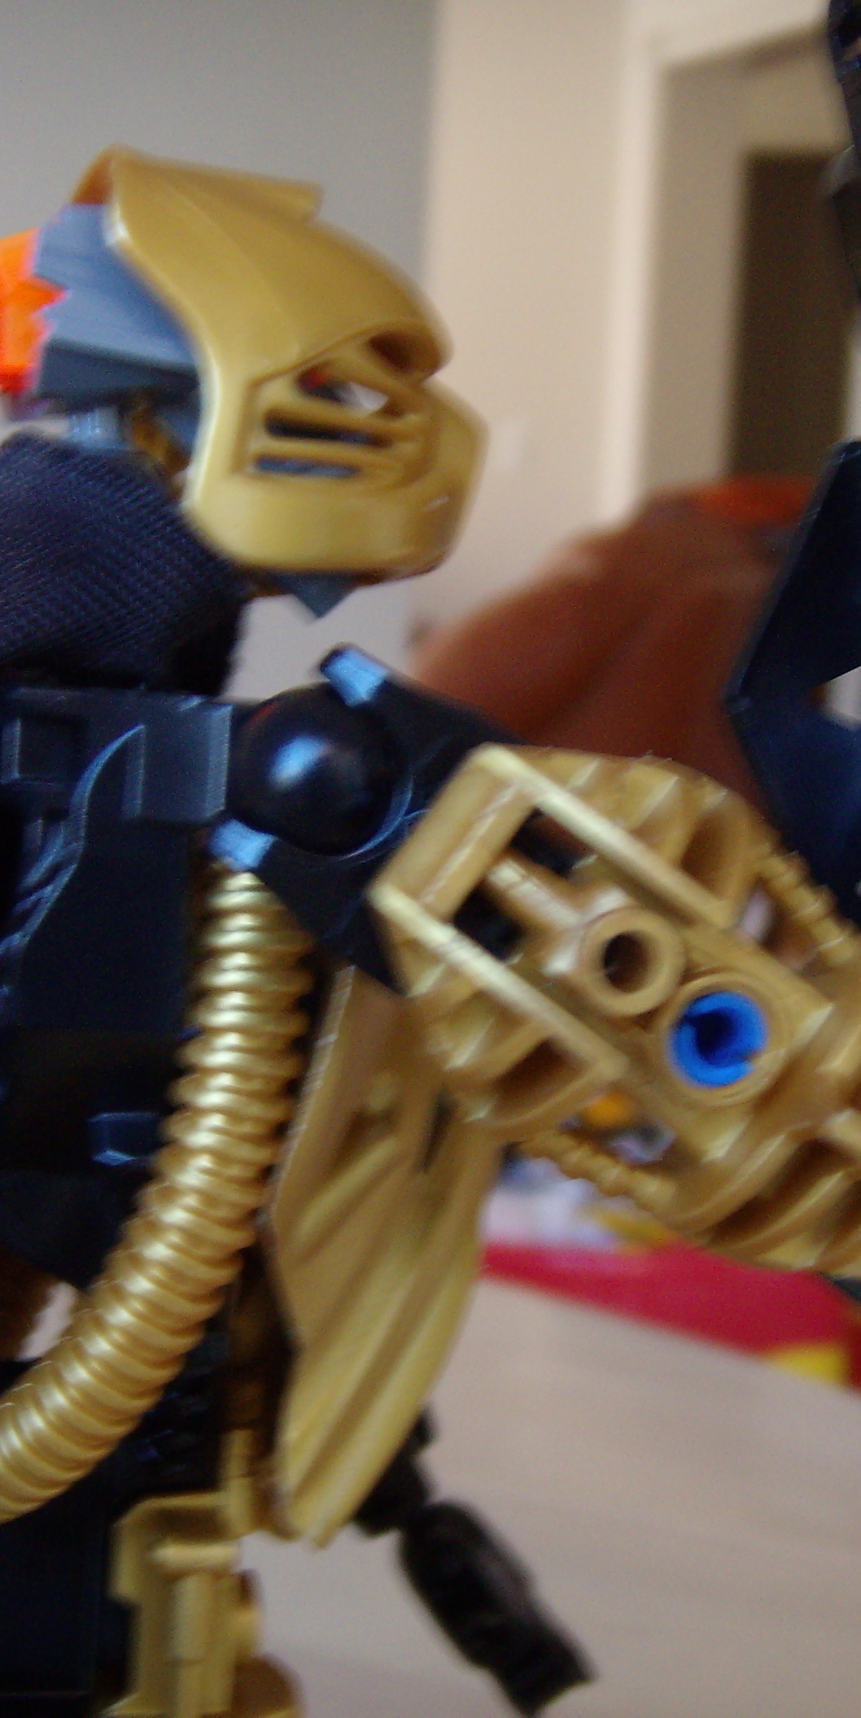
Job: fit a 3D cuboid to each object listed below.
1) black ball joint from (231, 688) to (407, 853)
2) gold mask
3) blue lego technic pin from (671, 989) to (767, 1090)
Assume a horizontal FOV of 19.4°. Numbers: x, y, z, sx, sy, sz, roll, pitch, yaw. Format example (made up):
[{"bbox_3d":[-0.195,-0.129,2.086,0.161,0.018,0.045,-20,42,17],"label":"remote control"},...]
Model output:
[{"bbox_3d":[-0.007,-0.005,0.150,0.010,0.010,0.010,3,5,0],"label":"black ball joint"},{"bbox_3d":[-0.010,-0.033,0.167,0.026,0.025,0.023,8,3,-12],"label":"gold mask"},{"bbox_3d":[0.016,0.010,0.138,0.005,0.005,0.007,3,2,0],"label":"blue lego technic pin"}]

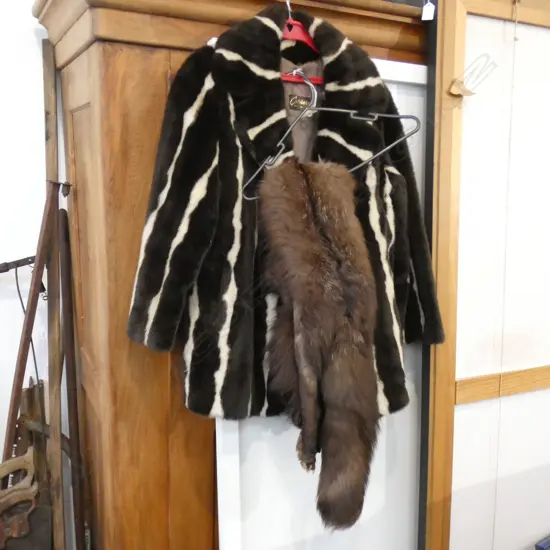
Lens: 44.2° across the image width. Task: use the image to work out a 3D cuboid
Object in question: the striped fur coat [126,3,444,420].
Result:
[{"bbox_3d":[0.035,-0.137,1.480,0.680,0.850,0.240,-2,7,-16],"label":"striped fur coat"}]

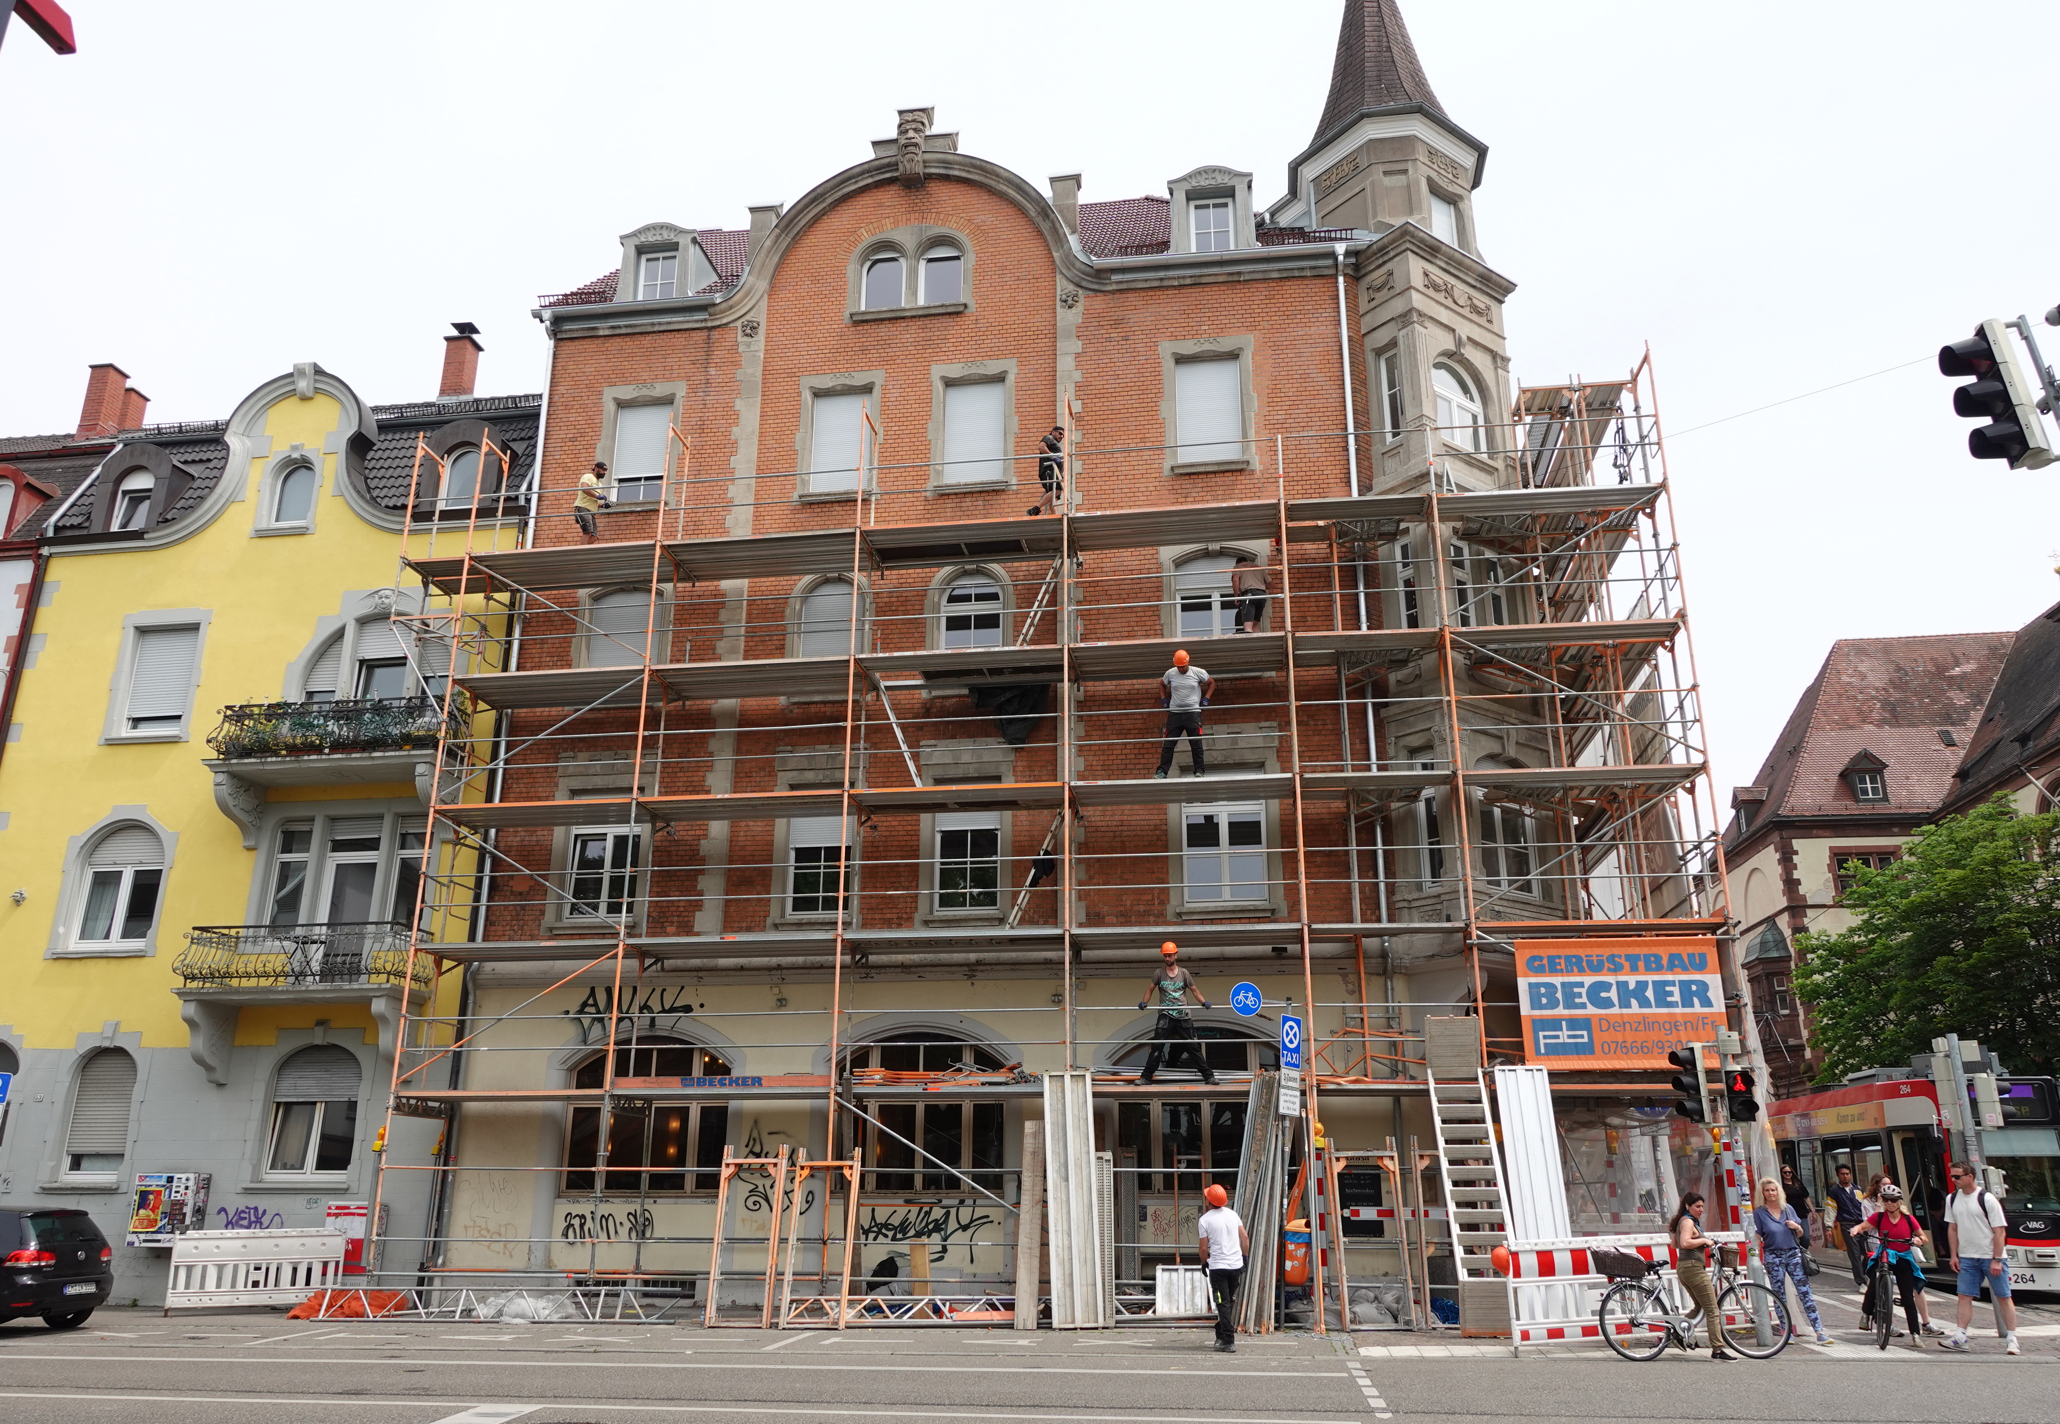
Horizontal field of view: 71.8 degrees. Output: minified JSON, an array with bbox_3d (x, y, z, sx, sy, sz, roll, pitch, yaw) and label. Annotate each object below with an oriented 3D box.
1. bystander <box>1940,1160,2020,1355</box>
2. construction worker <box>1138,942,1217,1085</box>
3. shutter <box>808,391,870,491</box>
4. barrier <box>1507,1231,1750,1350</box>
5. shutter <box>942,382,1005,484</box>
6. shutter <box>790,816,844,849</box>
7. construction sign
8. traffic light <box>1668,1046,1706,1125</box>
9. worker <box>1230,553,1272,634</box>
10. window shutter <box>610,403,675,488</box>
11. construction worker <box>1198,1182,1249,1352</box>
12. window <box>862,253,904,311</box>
[{"bbox_3d":[9.692,5.538,14.574,0.440,1.831,0.560,13,-22,-34],"label":"bystander"},{"bbox_3d":[1.900,3.889,18.385,1.000,1.830,0.500,-2,-18,8],"label":"construction worker"},{"bbox_3d":[-3.079,-4.370,23.154,1.000,1.800,0.120,-2,-19,8],"label":"shutter"},{"bbox_3d":[6.264,5.970,14.725,3.230,1.050,0.250,8,-20,-22],"label":"barrier"},{"bbox_3d":[-0.895,-4.500,22.972,1.000,1.850,0.060,-2,-18,8],"label":"shutter"},{"bbox_3d":[-3.110,1.626,21.372,0.980,0.840,0.080,-2,-18,8],"label":"shutter"},{"bbox_3d":[7.235,3.559,17.439,2.345,1.565,0.040,-2,-18,8],"label":"construction sign"},{"bbox_3d":[7.526,4.245,16.237,0.340,0.880,0.250,0,-18,0],"label":"traffic light"},{"bbox_3d":[3.211,-1.576,20.616,0.600,1.660,0.550,-1,-18,3],"label":"worker"},{"bbox_3d":[-6.439,-4.527,23.870,1.000,1.360,0.080,-2,-18,8],"label":"window shutter"},{"bbox_3d":[2.145,6.157,15.841,0.570,1.760,0.450,1,-18,-3],"label":"construction worker"},{"bbox_3d":[-2.456,-7.306,24.132,0.745,1.130,0.100,-2,-18,8],"label":"window"}]

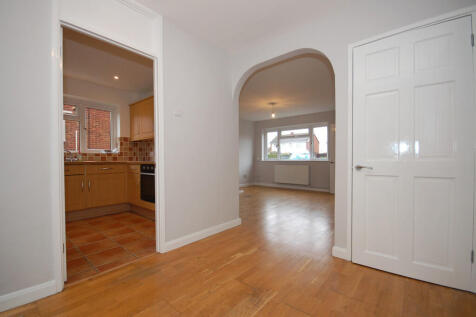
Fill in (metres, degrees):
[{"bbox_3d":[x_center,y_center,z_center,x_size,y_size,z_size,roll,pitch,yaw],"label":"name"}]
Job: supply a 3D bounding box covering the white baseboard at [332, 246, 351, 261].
[{"bbox_3d":[0.996,0.917,1.915,0.145,0.094,0.022,0,0,40],"label":"white baseboard"}]

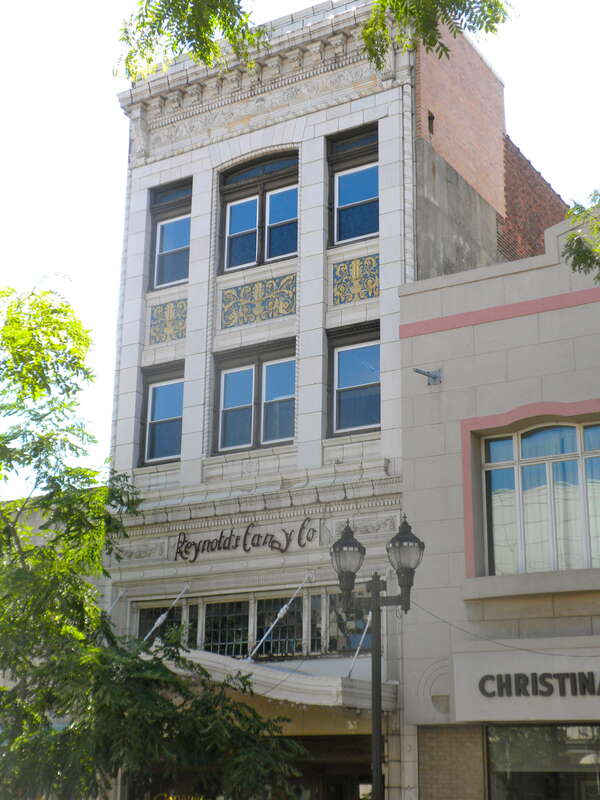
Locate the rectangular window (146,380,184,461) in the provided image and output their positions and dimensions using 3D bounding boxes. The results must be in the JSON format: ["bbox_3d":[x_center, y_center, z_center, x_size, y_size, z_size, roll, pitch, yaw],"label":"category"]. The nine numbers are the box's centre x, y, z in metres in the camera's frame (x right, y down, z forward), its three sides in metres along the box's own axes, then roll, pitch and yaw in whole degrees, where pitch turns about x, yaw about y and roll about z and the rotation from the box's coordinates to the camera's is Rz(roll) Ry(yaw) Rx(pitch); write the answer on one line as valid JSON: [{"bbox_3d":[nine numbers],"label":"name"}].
[{"bbox_3d":[-2.476,0.384,22.336,0.910,1.510,0.120,-10,-20,30],"label":"rectangular window"}]

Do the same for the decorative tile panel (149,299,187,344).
[{"bbox_3d":[-2.494,-1.479,22.827,0.850,0.780,0.080,-10,-20,30],"label":"decorative tile panel"}]

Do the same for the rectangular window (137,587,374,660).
[{"bbox_3d":[-0.866,3.788,20.066,4.800,1.100,0.140,-10,-20,30],"label":"rectangular window"}]

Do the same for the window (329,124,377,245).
[{"bbox_3d":[0.995,-3.782,21.433,1.090,2.190,0.180,-10,-20,30],"label":"window"}]

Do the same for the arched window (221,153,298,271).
[{"bbox_3d":[-0.721,-3.522,22.438,1.700,2.250,0.180,-10,-20,30],"label":"arched window"}]

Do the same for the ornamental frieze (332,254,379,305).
[{"bbox_3d":[0.961,-2.075,20.828,0.880,0.770,0.080,-10,-20,30],"label":"ornamental frieze"}]

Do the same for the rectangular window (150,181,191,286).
[{"bbox_3d":[-2.446,-3.203,23.429,1.090,2.190,0.180,-10,-20,30],"label":"rectangular window"}]

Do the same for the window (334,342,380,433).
[{"bbox_3d":[0.978,-0.216,20.339,0.900,1.510,0.120,-10,-20,30],"label":"window"}]

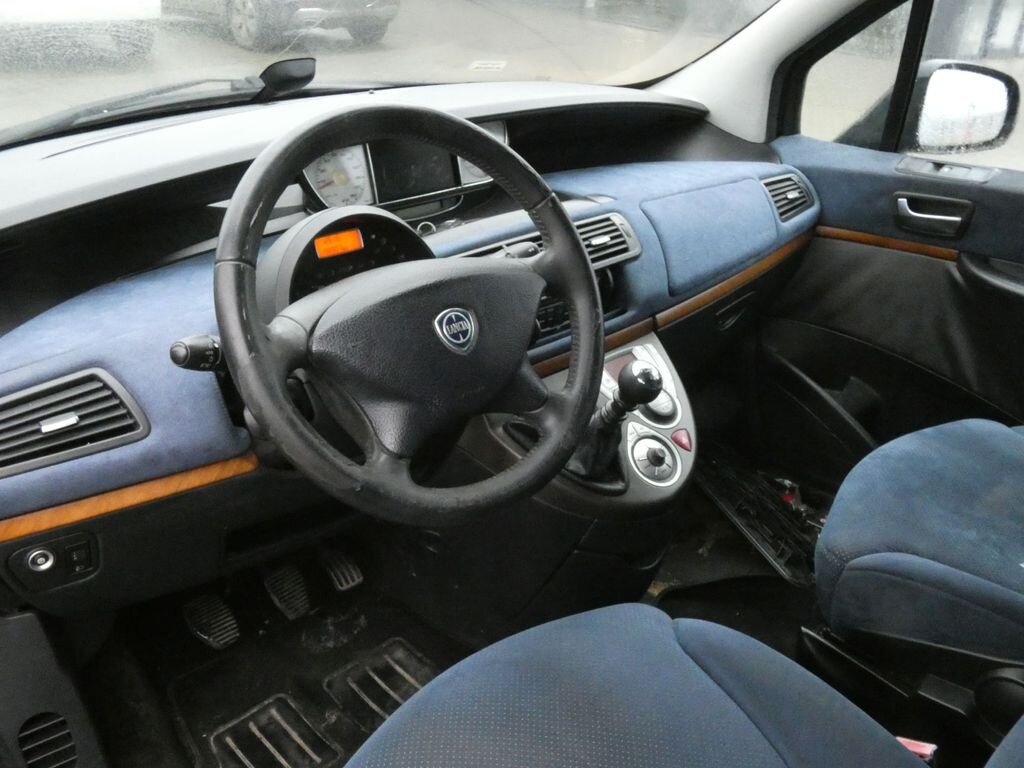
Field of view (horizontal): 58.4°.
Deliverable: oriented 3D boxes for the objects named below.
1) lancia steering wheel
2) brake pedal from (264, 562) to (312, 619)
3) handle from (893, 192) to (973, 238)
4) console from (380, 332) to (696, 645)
[{"bbox_3d":[-0.083,-0.064,0.846,0.385,0.385,0.110,-22,4,-32],"label":"lancia steering wheel"},{"bbox_3d":[-0.330,0.306,1.350,0.054,0.068,0.022,-22,-6,-32],"label":"brake pedal"},{"bbox_3d":[0.748,-0.299,1.630,0.035,0.068,0.130,-25,33,-37],"label":"handle"},{"bbox_3d":[0.059,0.146,1.441,0.380,0.440,0.360,-22,34,-32],"label":"console"}]

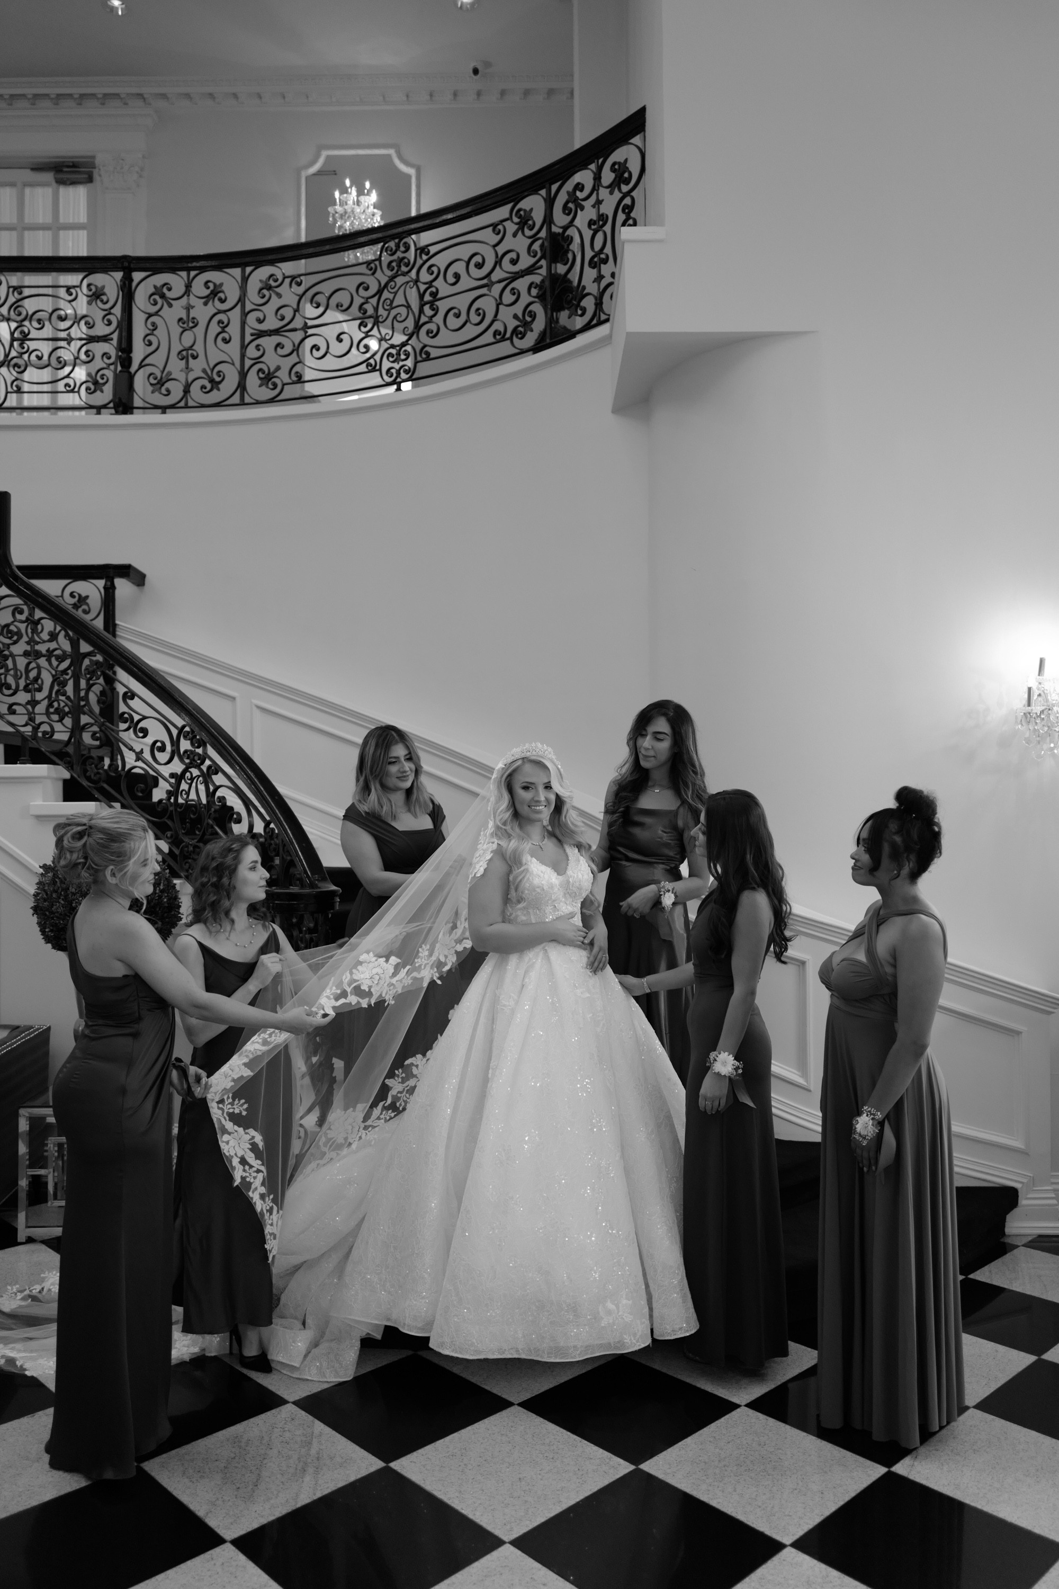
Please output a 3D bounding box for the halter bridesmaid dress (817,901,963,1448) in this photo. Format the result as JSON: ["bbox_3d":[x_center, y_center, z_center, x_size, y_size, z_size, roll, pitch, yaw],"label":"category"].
[{"bbox_3d":[0.995,1.020,3.420,0.400,1.440,0.410,0,0,-28],"label":"halter bridesmaid dress"}]

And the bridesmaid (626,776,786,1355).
[{"bbox_3d":[0.560,0.862,3.870,0.520,1.755,0.460,0,0,23],"label":"bridesmaid"}]

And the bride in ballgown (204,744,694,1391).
[{"bbox_3d":[-0.220,0.768,4.050,1.500,1.885,1.200,0,0,-30],"label":"bride in ballgown"}]

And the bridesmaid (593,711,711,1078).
[{"bbox_3d":[0.440,0.520,4.450,0.470,1.720,0.400,0,0,14],"label":"bridesmaid"}]

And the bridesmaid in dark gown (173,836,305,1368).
[{"bbox_3d":[-0.905,0.935,3.840,0.450,1.610,0.400,0,0,-41],"label":"bridesmaid in dark gown"}]

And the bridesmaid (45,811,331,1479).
[{"bbox_3d":[-0.910,0.892,3.310,0.730,1.695,0.500,0,0,-35],"label":"bridesmaid"}]

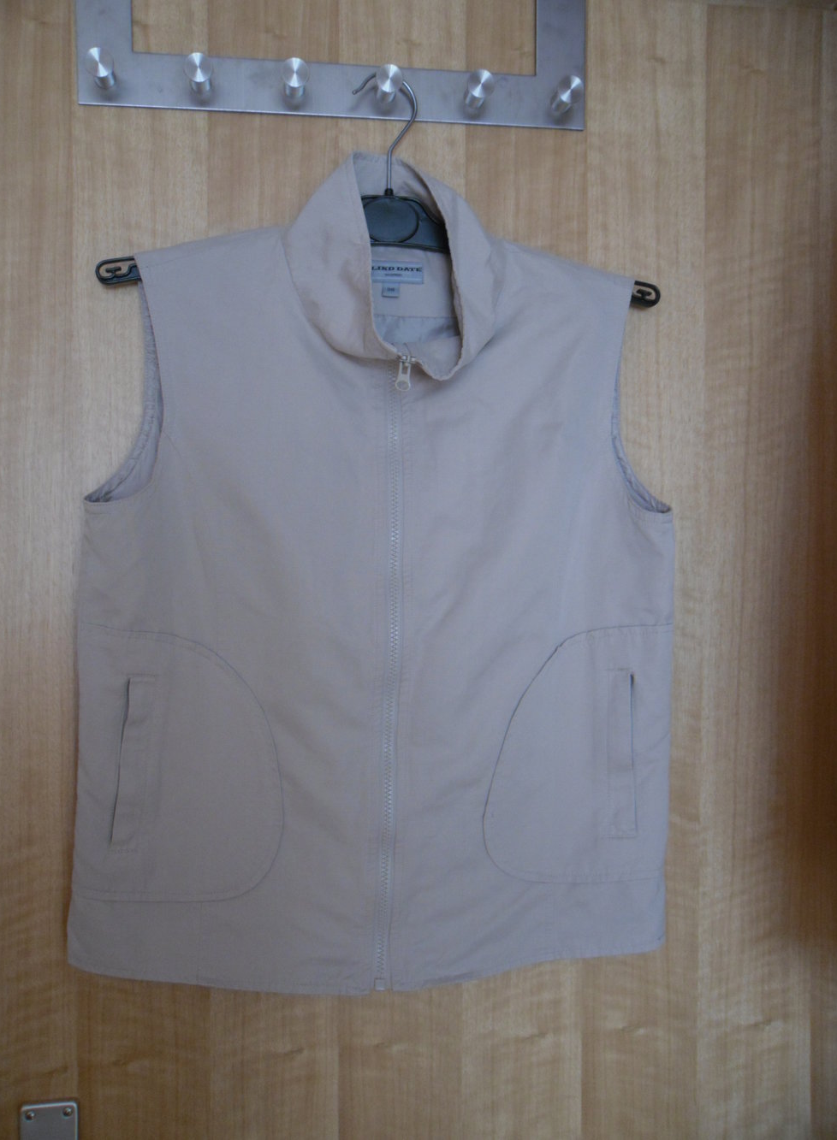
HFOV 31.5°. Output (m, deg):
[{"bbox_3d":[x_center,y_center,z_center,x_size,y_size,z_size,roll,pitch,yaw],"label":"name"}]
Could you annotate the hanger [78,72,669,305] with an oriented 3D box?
[{"bbox_3d":[-0.024,-0.290,1.116,0.430,0.172,0.025,0,2,-10],"label":"hanger"}]

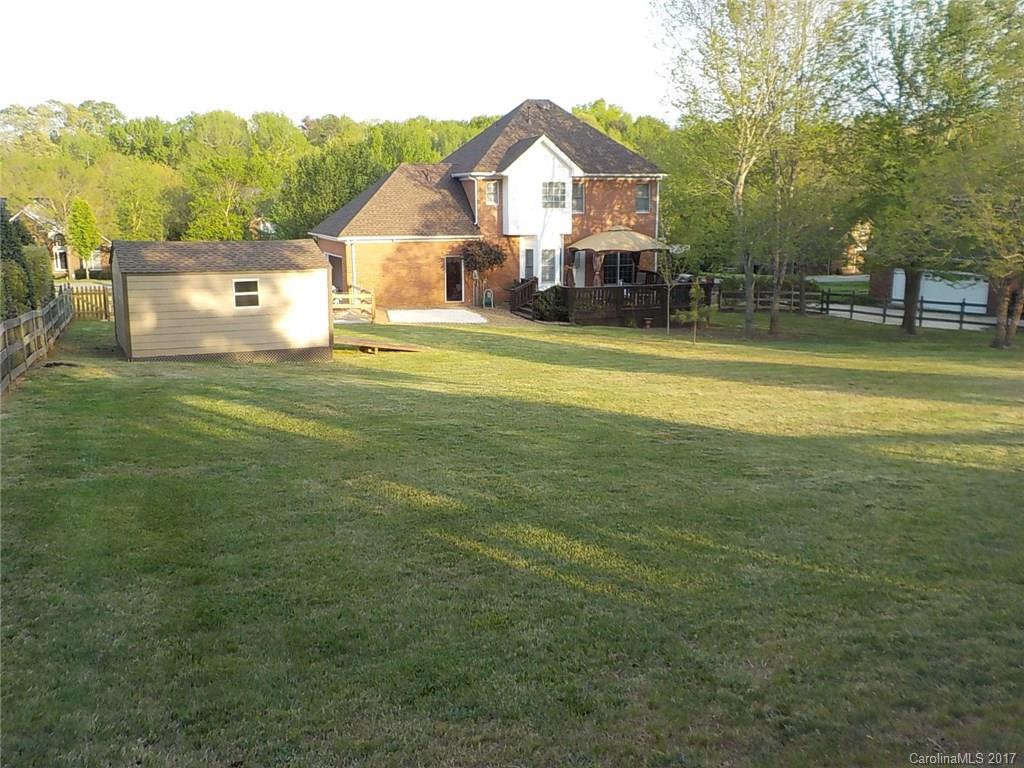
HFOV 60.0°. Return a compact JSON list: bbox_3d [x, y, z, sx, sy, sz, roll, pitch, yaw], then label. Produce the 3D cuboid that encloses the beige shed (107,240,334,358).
[{"bbox_3d":[-7.482,-2.180,22.958,4.949,3.004,3.200,-5,12,-28],"label":"beige shed"}]

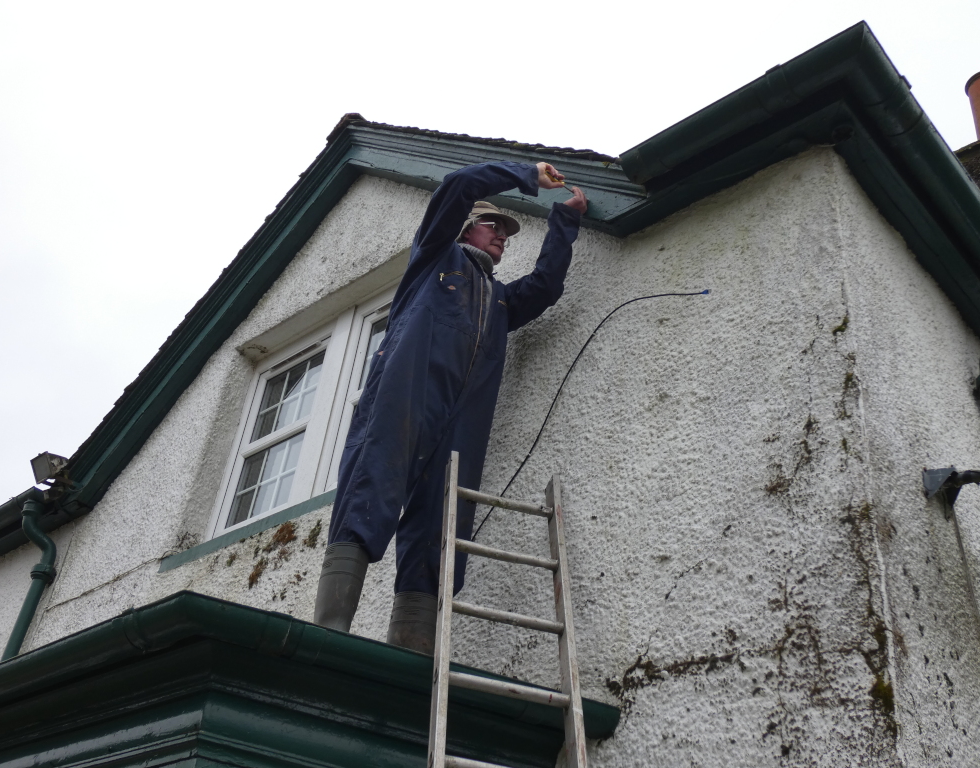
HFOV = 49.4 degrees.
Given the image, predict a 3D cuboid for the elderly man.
[{"bbox_3d":[-0.084,0.068,3.176,0.560,1.880,0.620,-25,-47,37],"label":"elderly man"}]

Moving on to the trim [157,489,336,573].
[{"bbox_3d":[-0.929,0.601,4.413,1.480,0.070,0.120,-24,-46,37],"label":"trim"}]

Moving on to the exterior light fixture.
[{"bbox_3d":[-2.396,0.457,5.824,0.165,0.145,0.110,-24,-10,37],"label":"exterior light fixture"}]

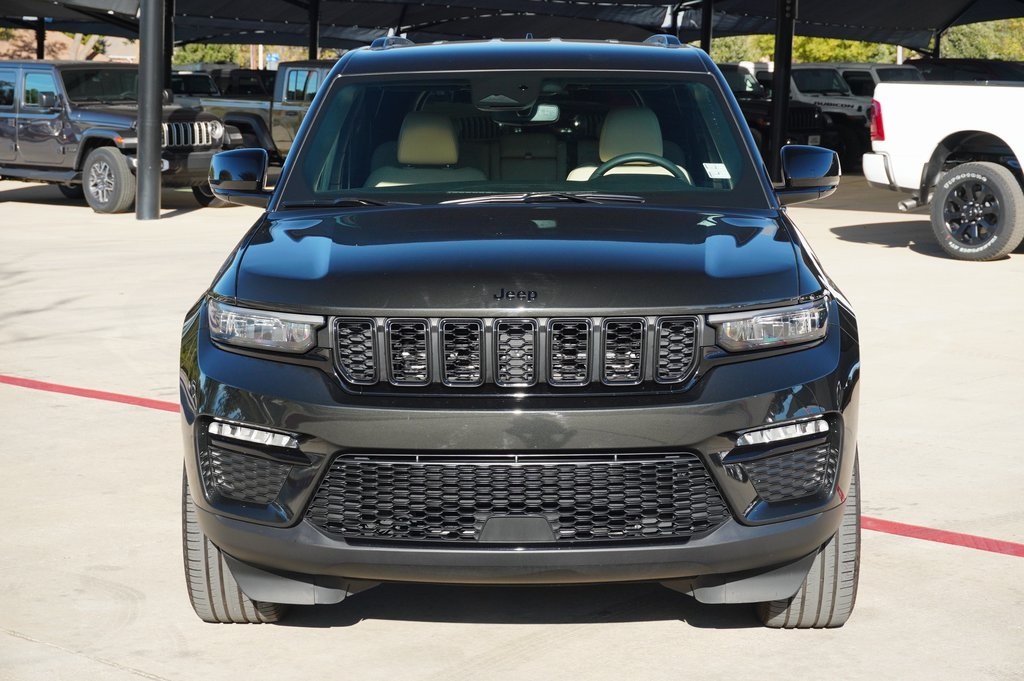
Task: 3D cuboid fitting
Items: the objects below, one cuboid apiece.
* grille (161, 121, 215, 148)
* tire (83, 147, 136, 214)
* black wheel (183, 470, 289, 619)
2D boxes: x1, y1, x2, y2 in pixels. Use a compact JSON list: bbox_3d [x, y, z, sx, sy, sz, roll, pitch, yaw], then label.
[{"bbox_3d":[-3.968,-2.498,25.120,0.100,0.310,0.800,7,10,43],"label":"grille"},{"bbox_3d":[-4.808,-1.918,24.885,0.810,0.810,0.260,7,10,43],"label":"tire"},{"bbox_3d":[-0.804,0.445,6.150,0.275,0.773,0.773,0,7,1],"label":"black wheel"}]

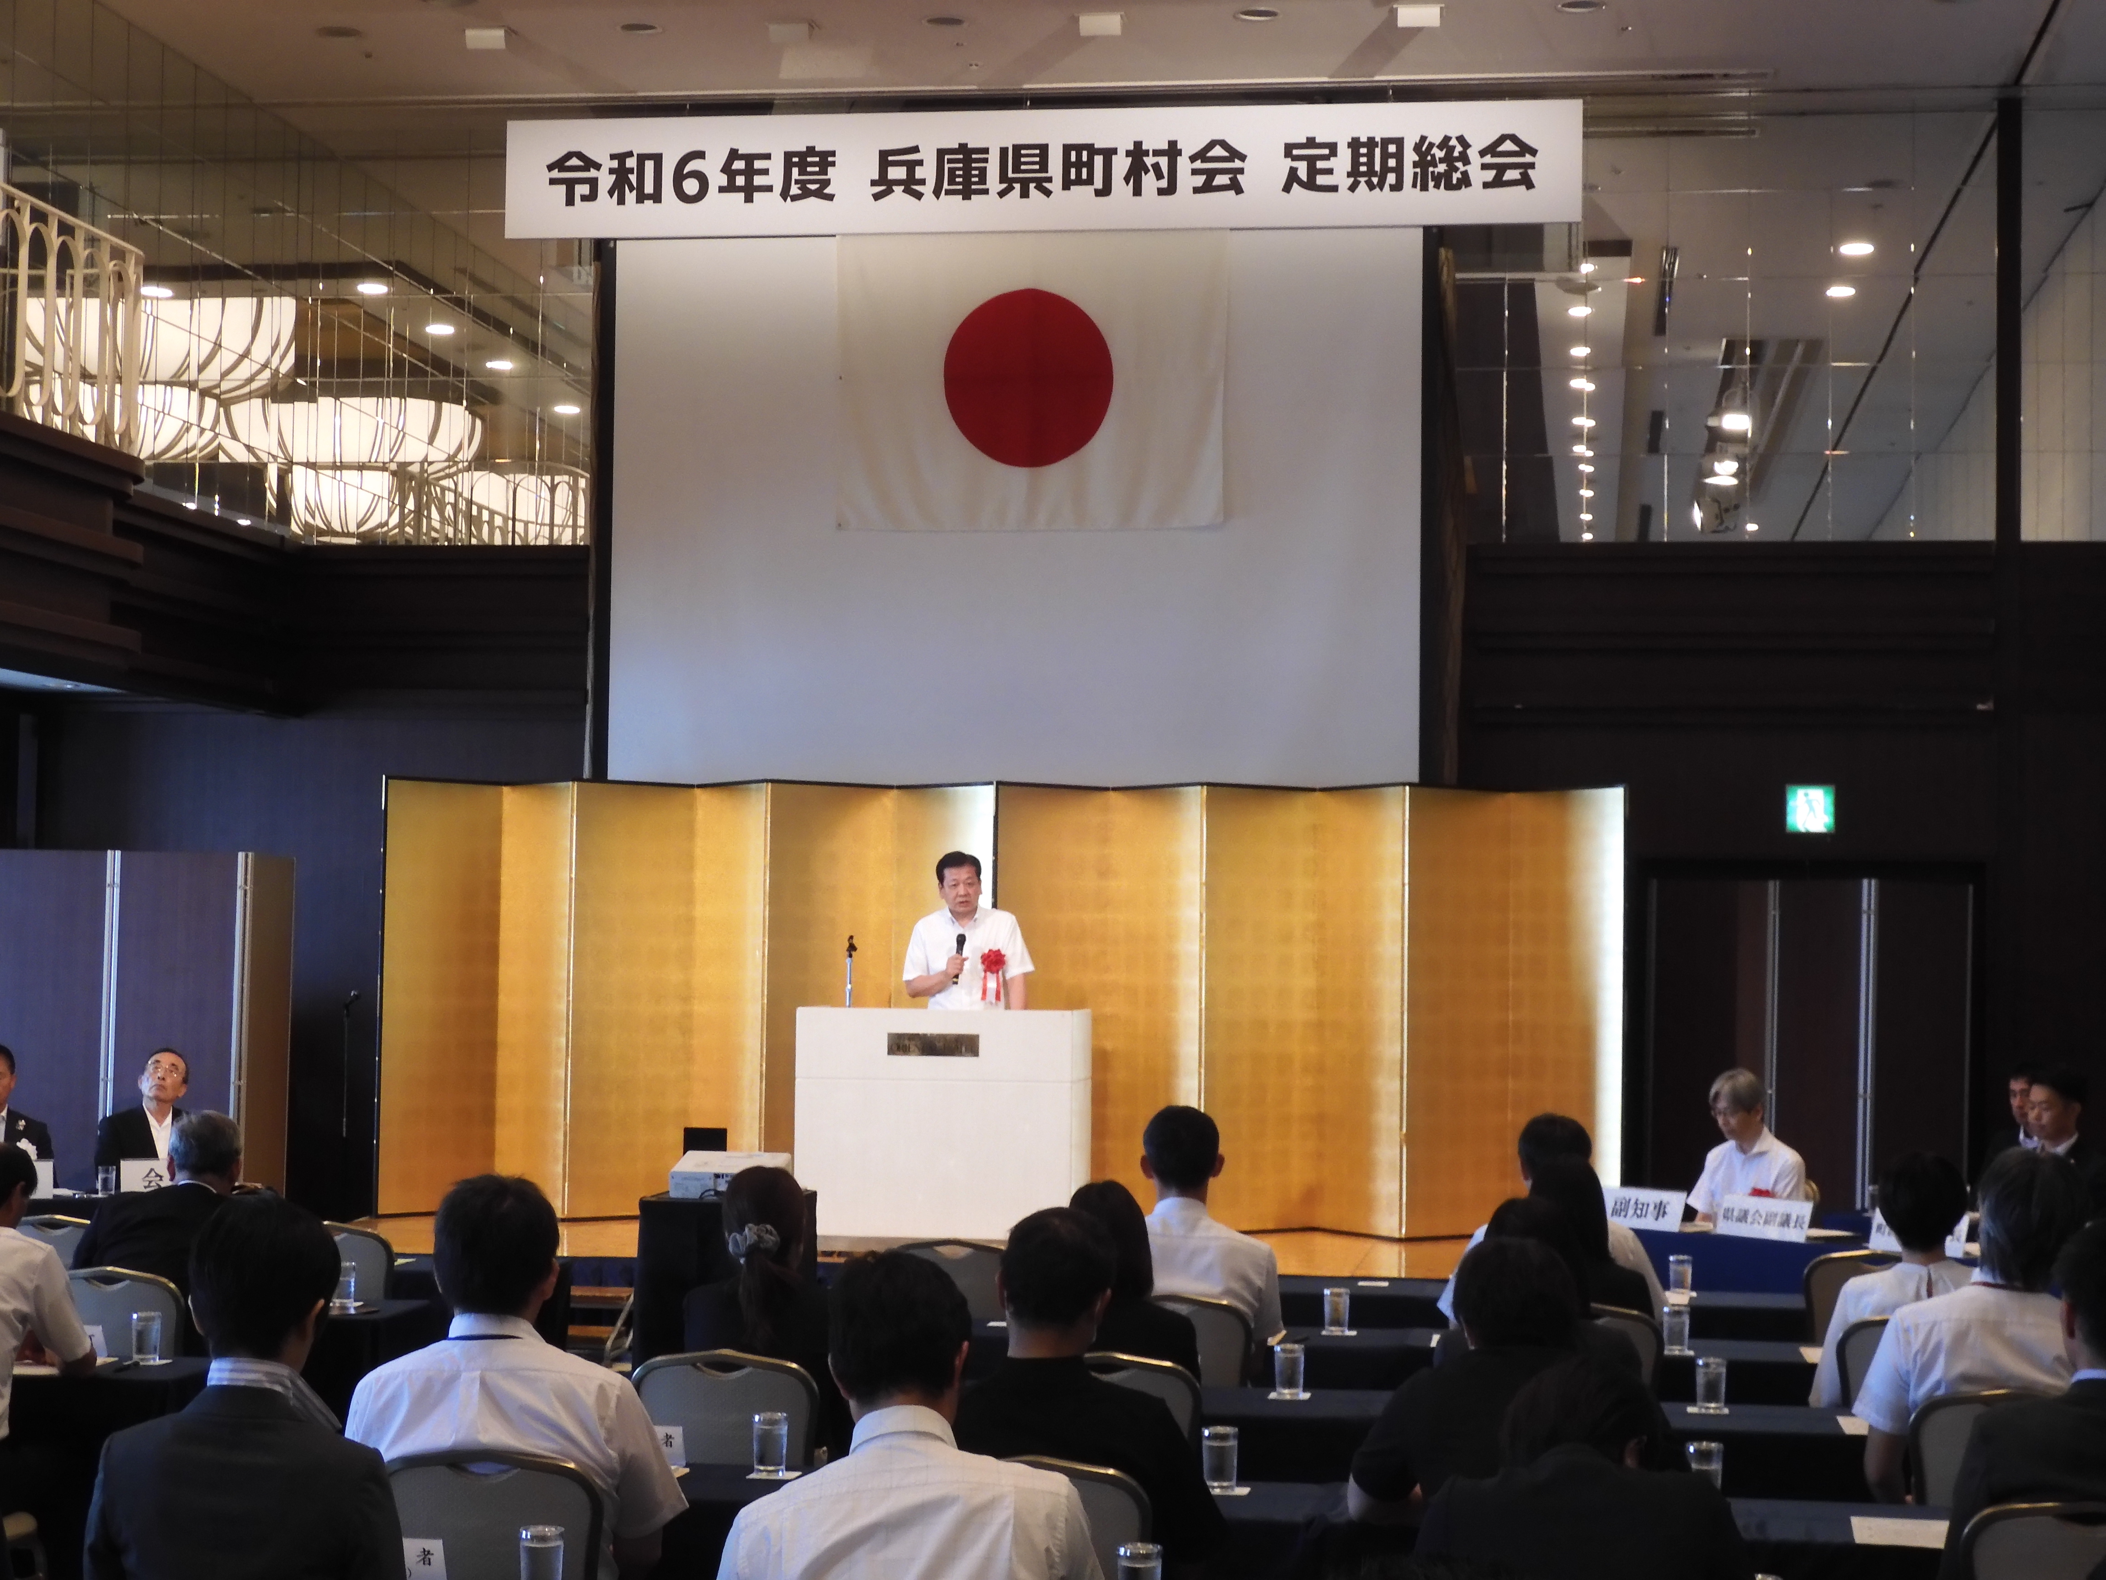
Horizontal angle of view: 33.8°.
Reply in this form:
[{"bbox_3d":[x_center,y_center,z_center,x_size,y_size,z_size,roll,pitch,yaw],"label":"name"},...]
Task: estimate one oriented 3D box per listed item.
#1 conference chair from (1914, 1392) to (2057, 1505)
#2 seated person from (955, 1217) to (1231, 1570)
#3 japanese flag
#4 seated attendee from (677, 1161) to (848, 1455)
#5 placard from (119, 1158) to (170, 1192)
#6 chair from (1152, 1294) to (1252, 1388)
[{"bbox_3d":[1.816,1.571,6.685,0.430,0.885,0.560,0,-3,9],"label":"conference chair"},{"bbox_3d":[0.026,1.330,5.876,0.530,1.250,0.800,0,-3,6],"label":"seated person"},{"bbox_3d":[-0.094,-1.719,14.560,1.610,1.250,0.050,0,-3,7],"label":"japanese flag"},{"bbox_3d":[-0.578,1.418,7.379,0.430,1.220,0.760,0,-3,5],"label":"seated attendee"},{"bbox_3d":[-3.656,1.588,14.233,0.340,0.130,0.090,1,-3,-12],"label":"placard"},{"bbox_3d":[0.301,1.668,8.588,0.450,0.890,0.560,0,-3,6],"label":"chair"}]

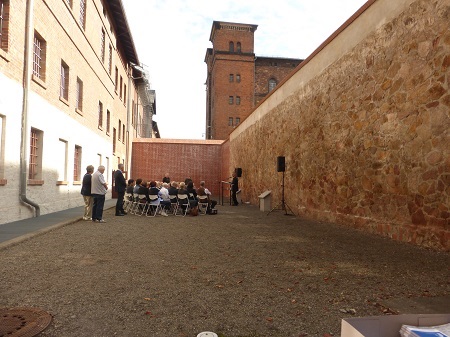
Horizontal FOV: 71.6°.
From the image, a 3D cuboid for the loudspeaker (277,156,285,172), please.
[{"bbox_3d":[2.010,-0.140,11.150,0.290,0.550,0.310,0,-3,10],"label":"loudspeaker"}]

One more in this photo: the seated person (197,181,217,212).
[{"bbox_3d":[-0.690,1.102,12.000,0.520,1.250,0.800,-2,-3,32],"label":"seated person"}]

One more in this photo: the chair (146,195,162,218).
[{"bbox_3d":[-2.440,1.287,10.950,0.450,0.790,0.480,-1,-3,27],"label":"chair"}]

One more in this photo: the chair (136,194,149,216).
[{"bbox_3d":[-3.063,1.338,11.547,0.460,0.790,0.480,-2,-4,38],"label":"chair"}]

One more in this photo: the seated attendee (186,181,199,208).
[{"bbox_3d":[-1.208,1.129,11.958,0.520,1.250,0.780,-2,-3,32],"label":"seated attendee"}]

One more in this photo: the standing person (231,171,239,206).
[{"bbox_3d":[0.537,1.034,16.100,0.380,1.780,0.480,1,-3,-22],"label":"standing person"}]

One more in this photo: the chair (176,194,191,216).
[{"bbox_3d":[-1.525,1.328,11.347,0.460,0.790,0.480,-2,-4,34],"label":"chair"}]

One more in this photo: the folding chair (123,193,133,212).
[{"bbox_3d":[-3.911,1.370,12.546,0.460,0.790,0.480,-3,-4,42],"label":"folding chair"}]

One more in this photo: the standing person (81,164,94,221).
[{"bbox_3d":[-4.288,0.769,9.723,0.340,1.700,0.480,3,-4,-43],"label":"standing person"}]

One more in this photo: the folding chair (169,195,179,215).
[{"bbox_3d":[-1.967,1.349,11.746,0.460,0.790,0.480,-2,-4,36],"label":"folding chair"}]

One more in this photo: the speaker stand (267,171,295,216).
[{"bbox_3d":[2.090,0.937,11.617,0.980,1.620,0.900,0,-3,0],"label":"speaker stand"}]

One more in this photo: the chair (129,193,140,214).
[{"bbox_3d":[-3.380,1.337,12.000,0.450,0.790,0.480,-1,-3,27],"label":"chair"}]

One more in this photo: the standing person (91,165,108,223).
[{"bbox_3d":[-3.740,0.752,9.300,0.520,1.690,0.400,-3,-4,43],"label":"standing person"}]

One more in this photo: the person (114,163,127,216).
[{"bbox_3d":[-3.690,0.772,11.050,0.380,1.820,0.500,2,-4,-42],"label":"person"}]

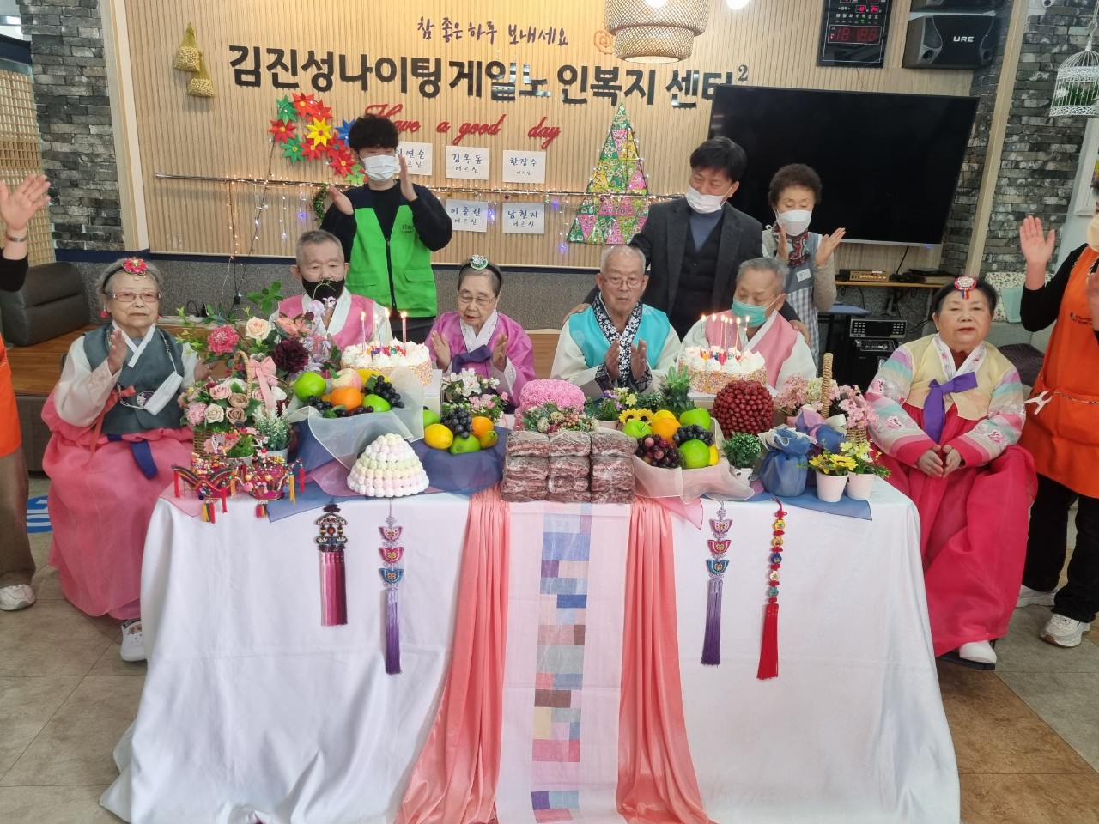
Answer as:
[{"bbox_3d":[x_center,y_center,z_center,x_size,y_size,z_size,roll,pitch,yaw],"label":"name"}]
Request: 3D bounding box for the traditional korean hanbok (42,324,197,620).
[{"bbox_3d":[-1.357,0.178,2.709,0.530,0.910,0.550,-2,17,-12],"label":"traditional korean hanbok"}]

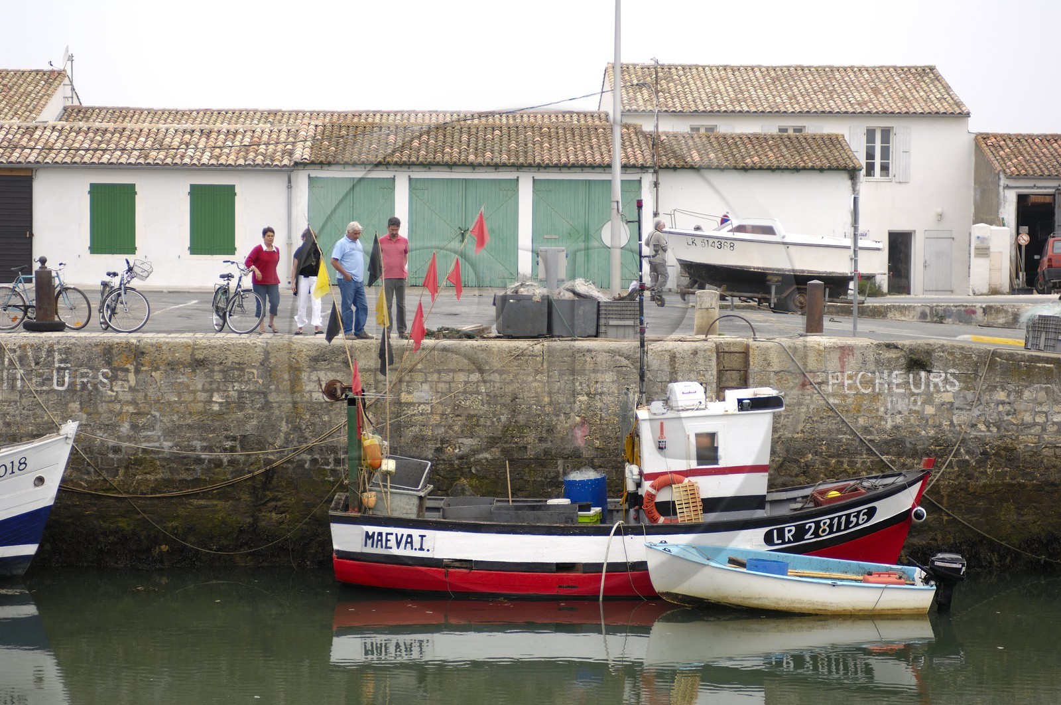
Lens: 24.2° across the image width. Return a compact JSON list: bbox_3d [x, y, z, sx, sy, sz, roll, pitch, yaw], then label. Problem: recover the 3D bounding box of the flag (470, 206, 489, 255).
[{"bbox_3d":[-0.669,-1.606,32.700,0.230,0.610,0.120,0,3,0],"label":"flag"}]

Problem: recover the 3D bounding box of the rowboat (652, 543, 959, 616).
[{"bbox_3d":[3.303,2.933,31.887,3.600,0.780,1.450,3,3,0],"label":"rowboat"}]

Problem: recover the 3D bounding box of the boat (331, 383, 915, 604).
[{"bbox_3d":[1.370,1.890,34.600,8.350,3.050,2.550,1,3,0],"label":"boat"}]

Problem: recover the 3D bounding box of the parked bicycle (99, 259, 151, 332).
[{"bbox_3d":[-6.204,-0.861,37.500,0.660,1.120,1.650,-1,3,-24],"label":"parked bicycle"}]

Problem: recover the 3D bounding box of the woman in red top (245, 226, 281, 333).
[{"bbox_3d":[-3.979,-1.080,36.800,0.530,1.600,0.340,-1,3,-22],"label":"woman in red top"}]

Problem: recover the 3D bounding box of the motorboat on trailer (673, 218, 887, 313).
[{"bbox_3d":[4.883,-1.820,49.800,4.420,1.950,1.800,2,3,-8],"label":"motorboat on trailer"}]

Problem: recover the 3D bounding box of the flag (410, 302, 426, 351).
[{"bbox_3d":[-1.557,-0.358,34.400,0.220,0.670,0.150,1,3,0],"label":"flag"}]

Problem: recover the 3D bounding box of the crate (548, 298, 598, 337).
[{"bbox_3d":[0.664,-0.531,37.700,0.720,0.570,0.720,1,3,0],"label":"crate"}]

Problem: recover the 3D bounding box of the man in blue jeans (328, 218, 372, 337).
[{"bbox_3d":[-2.587,-1.065,35.855,0.440,1.700,0.520,3,4,37],"label":"man in blue jeans"}]

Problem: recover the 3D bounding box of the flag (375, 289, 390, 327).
[{"bbox_3d":[-1.951,-0.585,32.600,0.200,0.500,0.120,0,3,0],"label":"flag"}]

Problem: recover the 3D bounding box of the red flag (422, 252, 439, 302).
[{"bbox_3d":[-1.341,-1.013,33.200,0.220,0.670,0.130,0,3,0],"label":"red flag"}]

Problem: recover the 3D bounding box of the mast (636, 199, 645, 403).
[{"bbox_3d":[1.512,-0.689,33.700,0.100,2.750,0.100,-1,3,0],"label":"mast"}]

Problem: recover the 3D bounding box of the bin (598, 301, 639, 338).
[{"bbox_3d":[1.329,-0.495,37.400,0.610,0.555,0.640,1,3,0],"label":"bin"}]

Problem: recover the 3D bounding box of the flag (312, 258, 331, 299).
[{"bbox_3d":[-2.754,-0.978,32.600,0.250,0.540,0.120,0,3,0],"label":"flag"}]

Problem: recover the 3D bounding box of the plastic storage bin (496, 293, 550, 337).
[{"bbox_3d":[-0.122,-0.555,36.826,0.740,0.610,0.740,1,3,3],"label":"plastic storage bin"}]

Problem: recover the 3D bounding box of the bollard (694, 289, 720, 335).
[{"bbox_3d":[2.679,-0.608,37.625,0.360,0.680,0.360,0,3,0],"label":"bollard"}]

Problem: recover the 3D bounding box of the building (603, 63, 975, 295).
[{"bbox_3d":[7.507,-5.332,75.001,10.200,6.900,9.200,0,3,-2],"label":"building"}]

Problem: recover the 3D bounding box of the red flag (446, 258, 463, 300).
[{"bbox_3d":[-1.061,-1.015,34.400,0.230,0.570,0.150,1,3,0],"label":"red flag"}]

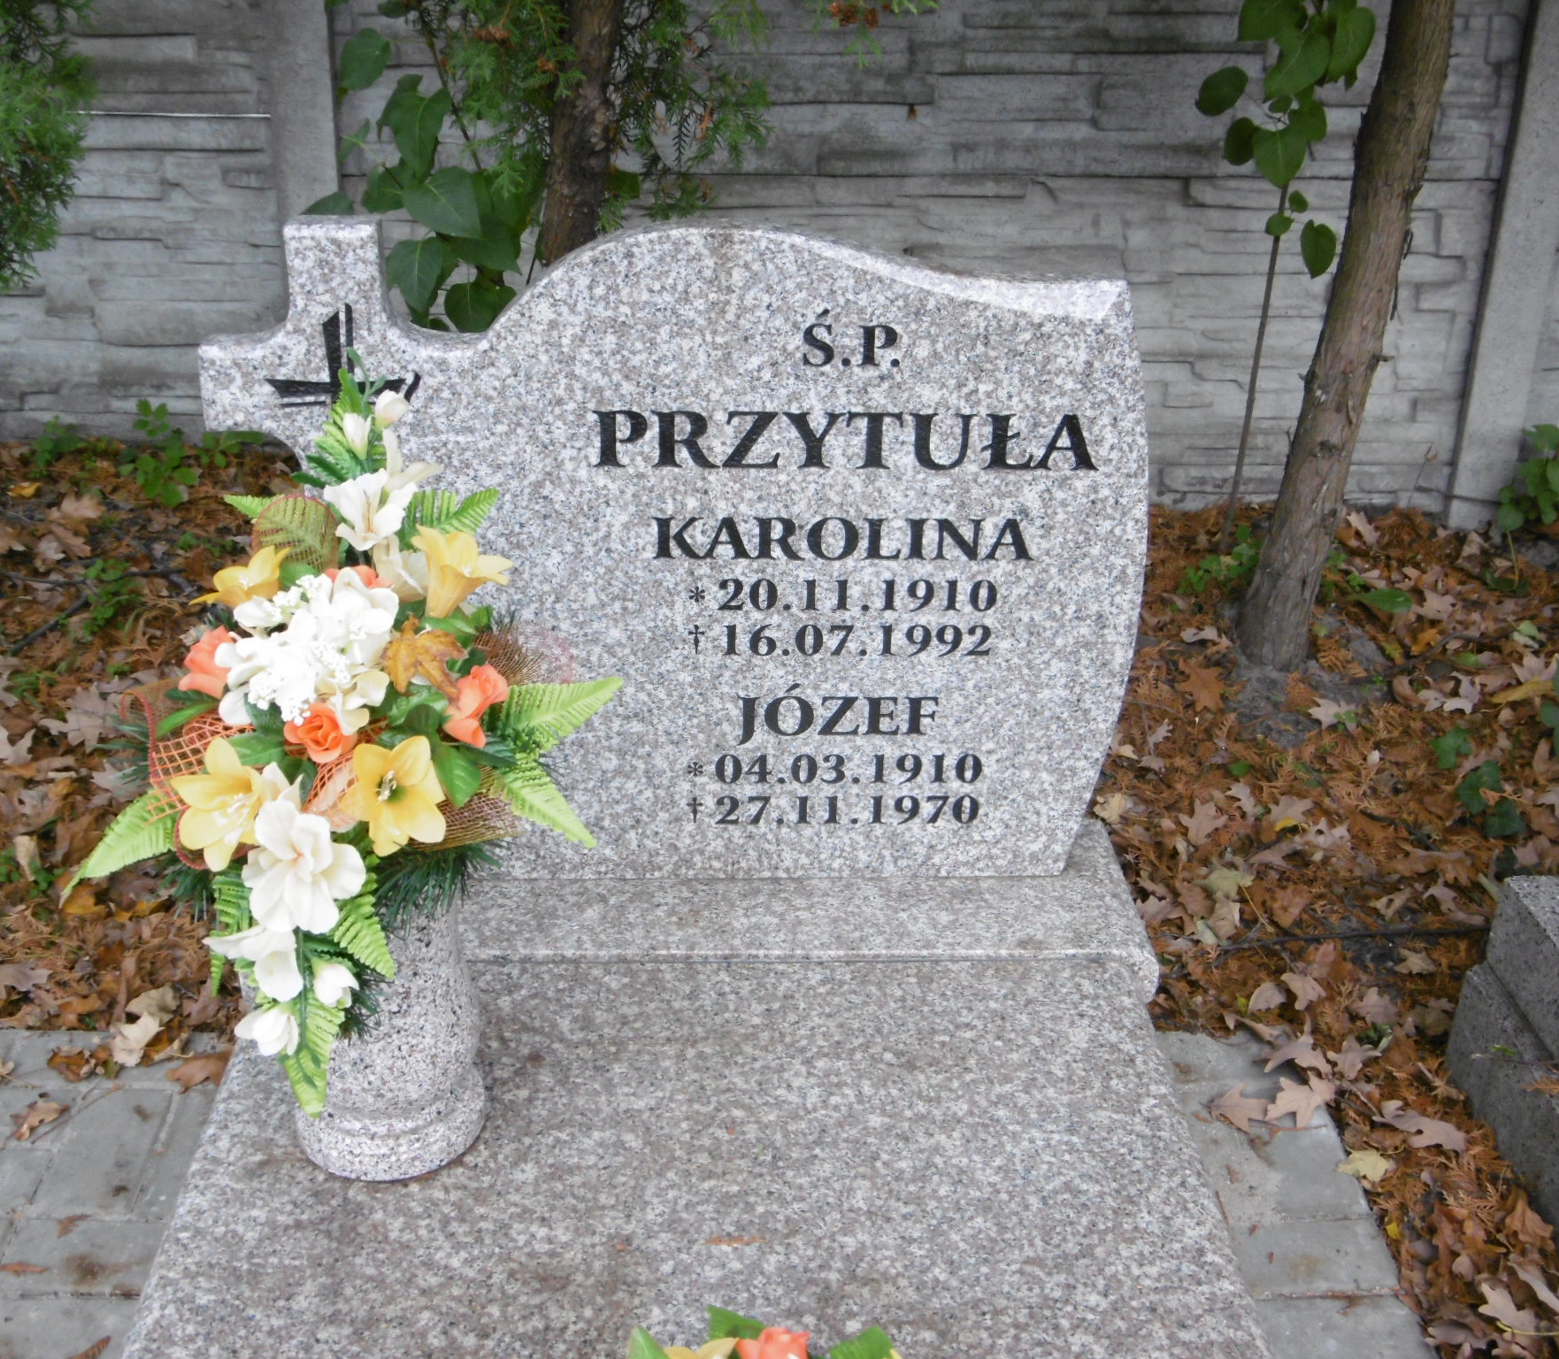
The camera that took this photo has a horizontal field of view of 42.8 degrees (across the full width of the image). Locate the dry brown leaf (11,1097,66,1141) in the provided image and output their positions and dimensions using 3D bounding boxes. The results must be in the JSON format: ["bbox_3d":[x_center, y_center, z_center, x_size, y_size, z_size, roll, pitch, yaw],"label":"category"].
[{"bbox_3d":[-0.766,0.454,2.056,0.045,0.020,0.065,15,30,25],"label":"dry brown leaf"}]

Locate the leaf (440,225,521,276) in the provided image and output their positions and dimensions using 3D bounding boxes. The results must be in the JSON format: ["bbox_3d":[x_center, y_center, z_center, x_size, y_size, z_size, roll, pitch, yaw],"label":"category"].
[{"bbox_3d":[-0.388,-0.560,2.600,0.100,0.070,0.060,0,25,-3],"label":"leaf"}]

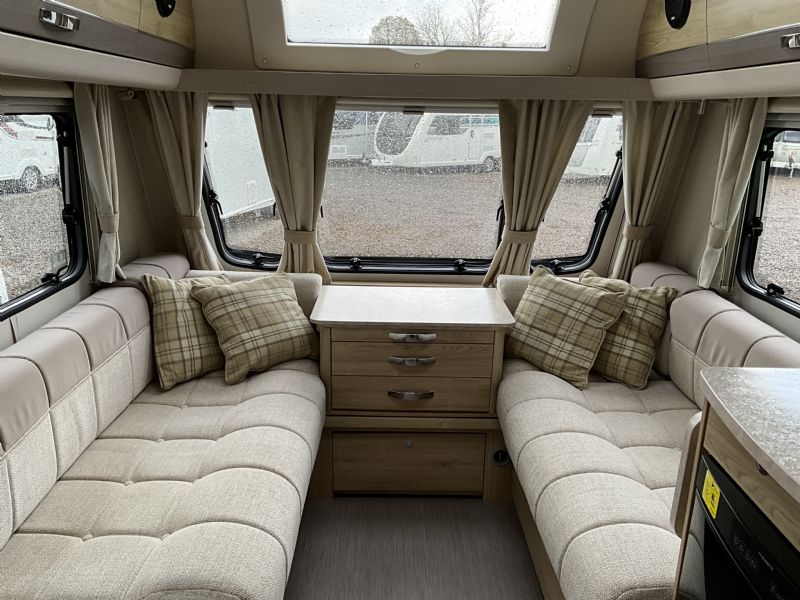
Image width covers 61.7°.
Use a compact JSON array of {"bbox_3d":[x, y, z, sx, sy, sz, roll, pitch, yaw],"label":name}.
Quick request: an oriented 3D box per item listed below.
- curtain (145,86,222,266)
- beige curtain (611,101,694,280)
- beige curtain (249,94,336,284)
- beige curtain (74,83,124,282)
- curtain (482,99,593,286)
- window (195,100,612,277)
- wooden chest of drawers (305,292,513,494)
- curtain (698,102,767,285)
[{"bbox_3d":[-0.790,-0.412,2.504,0.250,0.700,0.110,-2,17,-11],"label":"curtain"},{"bbox_3d":[0.890,-0.388,2.532,0.270,0.700,0.110,4,17,8],"label":"beige curtain"},{"bbox_3d":[-0.401,-0.412,2.564,0.325,0.710,0.110,1,17,-1],"label":"beige curtain"},{"bbox_3d":[-1.021,-0.394,2.318,0.110,0.660,0.220,1,17,-1],"label":"beige curtain"},{"bbox_3d":[0.494,-0.401,2.583,0.385,0.710,0.110,1,17,-1],"label":"curtain"},{"bbox_3d":[0.052,-0.424,2.642,1.600,0.640,0.090,1,17,-1],"label":"window"},{"bbox_3d":[0.035,0.356,2.537,0.683,0.715,0.410,1,17,-1],"label":"wooden chest of drawers"},{"bbox_3d":[1.123,-0.359,2.346,0.110,0.655,0.230,1,17,-1],"label":"curtain"}]

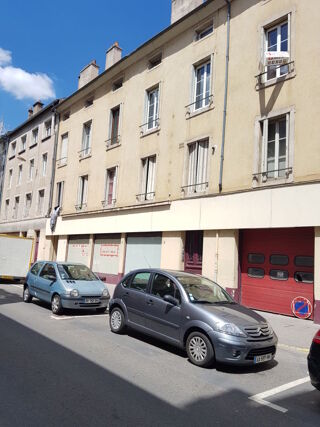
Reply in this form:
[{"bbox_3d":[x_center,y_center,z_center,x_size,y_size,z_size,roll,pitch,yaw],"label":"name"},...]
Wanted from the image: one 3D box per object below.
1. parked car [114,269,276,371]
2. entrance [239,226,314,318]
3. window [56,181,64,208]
[{"bbox_3d":[0.527,1.963,6.720,1.680,1.520,3.850,11,-11,-39],"label":"parked car"},{"bbox_3d":[3.788,1.876,10.561,0.200,2.740,2.540,11,-11,-41],"label":"entrance"},{"bbox_3d":[-7.356,-1.198,23.706,0.197,2.187,1.133,11,-11,-41],"label":"window"}]

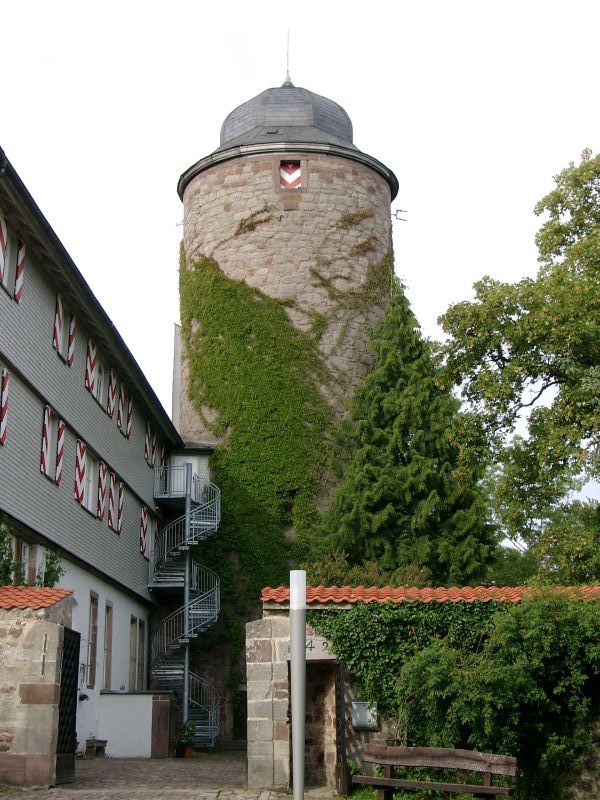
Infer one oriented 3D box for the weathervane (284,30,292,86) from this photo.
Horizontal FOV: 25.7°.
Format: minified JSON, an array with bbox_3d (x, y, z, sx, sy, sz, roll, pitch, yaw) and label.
[{"bbox_3d":[-0.470,-14.071,54.325,0.320,2.600,0.320,-1,-14,3],"label":"weathervane"}]

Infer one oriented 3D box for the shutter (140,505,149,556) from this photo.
[{"bbox_3d":[-4.928,4.162,42.115,0.070,1.500,0.850,-1,-14,3],"label":"shutter"}]

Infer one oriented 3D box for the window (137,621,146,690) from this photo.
[{"bbox_3d":[-5.044,8.165,41.485,0.120,2.400,1.170,-1,-14,3],"label":"window"}]

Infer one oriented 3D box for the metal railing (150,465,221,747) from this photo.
[{"bbox_3d":[-3.808,6.895,44.245,2.350,9.500,2.350,-1,-14,3],"label":"metal railing"}]

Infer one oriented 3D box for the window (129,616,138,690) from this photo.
[{"bbox_3d":[-5.077,7.889,40.543,0.200,2.350,1.200,-1,-14,3],"label":"window"}]

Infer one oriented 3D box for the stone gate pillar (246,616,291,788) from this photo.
[{"bbox_3d":[-0.467,4.757,20.827,0.700,2.620,0.600,-1,-14,3],"label":"stone gate pillar"}]

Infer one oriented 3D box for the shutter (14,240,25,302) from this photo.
[{"bbox_3d":[-5.735,-2.617,26.807,0.050,1.290,0.430,-1,-14,3],"label":"shutter"}]

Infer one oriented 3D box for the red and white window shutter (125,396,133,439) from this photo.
[{"bbox_3d":[-5.104,0.558,39.951,0.070,1.340,0.500,-1,-14,3],"label":"red and white window shutter"}]

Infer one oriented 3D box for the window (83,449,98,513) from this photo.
[{"bbox_3d":[-5.390,2.105,33.710,0.120,1.500,1.790,-1,-14,3],"label":"window"}]

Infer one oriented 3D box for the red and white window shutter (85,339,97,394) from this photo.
[{"bbox_3d":[-5.356,-0.857,33.585,0.050,1.314,0.820,-1,-14,3],"label":"red and white window shutter"}]

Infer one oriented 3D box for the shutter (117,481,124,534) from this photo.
[{"bbox_3d":[-5.095,3.125,37.459,0.050,1.508,0.510,-1,-14,3],"label":"shutter"}]

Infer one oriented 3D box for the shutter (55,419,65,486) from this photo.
[{"bbox_3d":[-5.556,1.241,30.700,0.070,1.500,0.500,-1,-14,3],"label":"shutter"}]

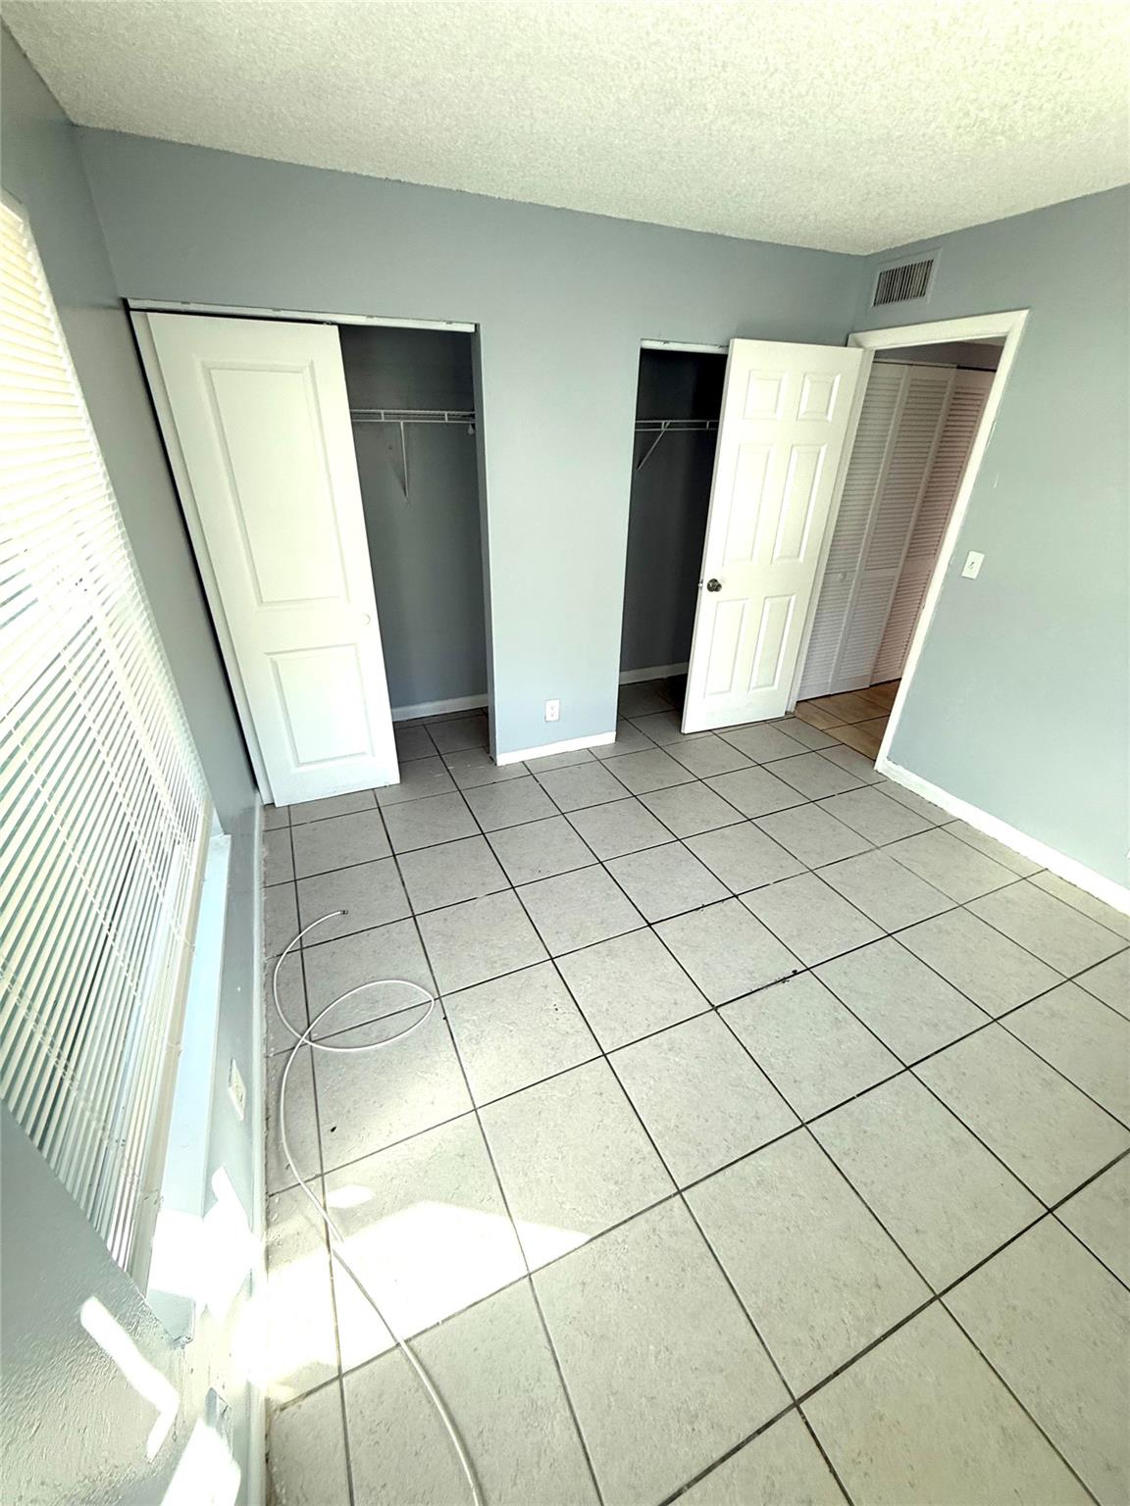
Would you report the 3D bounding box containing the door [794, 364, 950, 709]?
[{"bbox_3d":[1.897,-1.284,3.855,0.773,1.973,0.033,-12,31,-21],"label":"door"}]

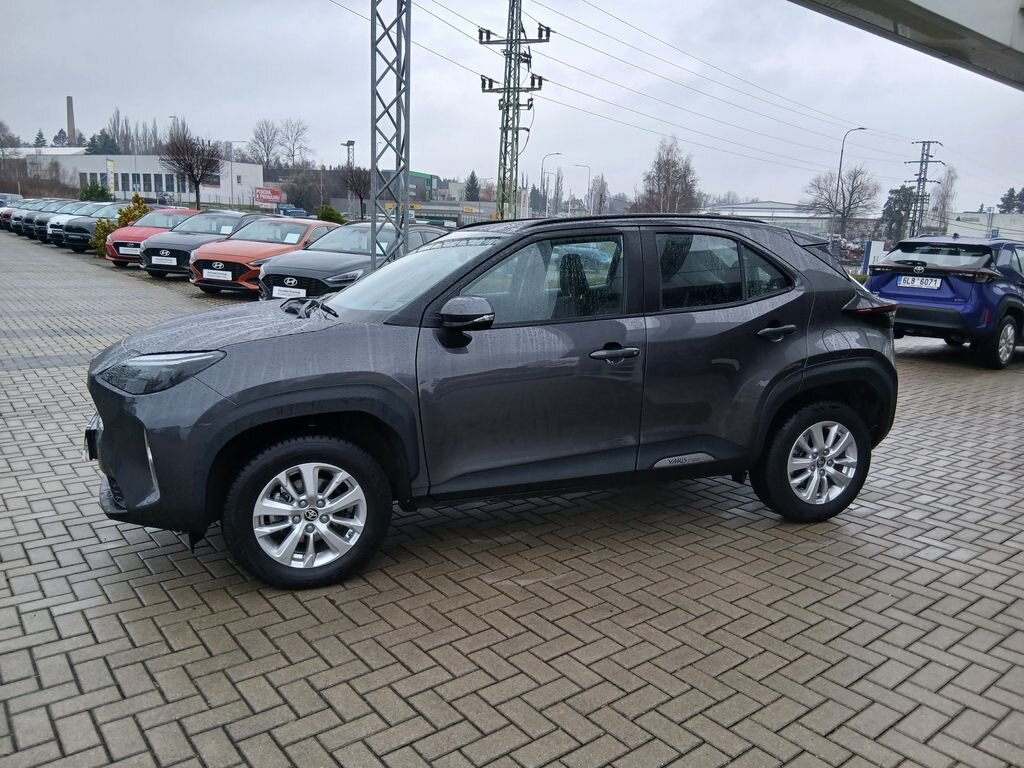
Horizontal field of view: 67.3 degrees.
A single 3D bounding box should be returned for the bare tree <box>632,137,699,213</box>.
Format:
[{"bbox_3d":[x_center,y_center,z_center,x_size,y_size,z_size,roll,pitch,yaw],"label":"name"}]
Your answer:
[{"bbox_3d":[17.678,-23.055,88.000,7.800,11.000,7.600,2,11,0],"label":"bare tree"}]

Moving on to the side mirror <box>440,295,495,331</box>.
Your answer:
[{"bbox_3d":[-0.190,-0.293,3.089,0.170,0.140,0.220,-3,11,-20],"label":"side mirror"}]

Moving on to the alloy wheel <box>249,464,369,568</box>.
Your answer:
[{"bbox_3d":[-0.830,0.513,3.156,0.445,0.445,0.160,-3,11,-20],"label":"alloy wheel"}]

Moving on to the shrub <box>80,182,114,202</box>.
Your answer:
[{"bbox_3d":[-18.638,-8.097,34.500,1.600,2.000,1.500,2,11,0],"label":"shrub"}]

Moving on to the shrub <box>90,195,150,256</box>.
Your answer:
[{"bbox_3d":[-11.199,-4.534,22.000,1.700,1.800,1.600,2,11,0],"label":"shrub"}]

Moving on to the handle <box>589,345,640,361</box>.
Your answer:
[{"bbox_3d":[0.461,-0.138,3.417,0.250,0.050,0.060,-3,11,-20],"label":"handle"}]

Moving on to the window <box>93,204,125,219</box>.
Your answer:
[{"bbox_3d":[-12.476,-5.403,24.200,1.380,0.100,0.870,4,42,10],"label":"window"}]

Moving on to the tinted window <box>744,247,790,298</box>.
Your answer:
[{"bbox_3d":[1.252,-0.557,3.813,0.295,0.282,0.040,-3,-11,-20],"label":"tinted window"}]

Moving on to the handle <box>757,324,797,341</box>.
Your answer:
[{"bbox_3d":[1.287,-0.251,3.743,0.215,0.055,0.055,-3,11,-21],"label":"handle"}]

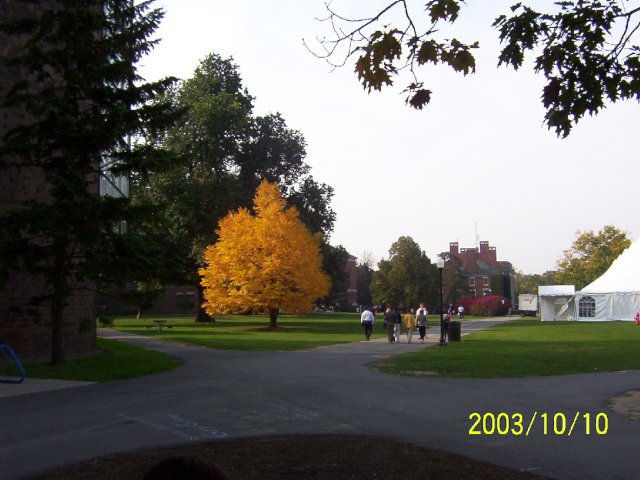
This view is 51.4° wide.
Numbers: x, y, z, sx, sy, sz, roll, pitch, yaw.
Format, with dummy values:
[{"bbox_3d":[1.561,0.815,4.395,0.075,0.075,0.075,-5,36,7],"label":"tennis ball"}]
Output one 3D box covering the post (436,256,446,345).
[{"bbox_3d":[5.414,2.719,29.676,0.400,3.840,0.400,0,-6,0],"label":"post"}]

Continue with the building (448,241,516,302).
[{"bbox_3d":[37.174,8.463,152.906,16.000,16.540,15.000,-1,-6,6],"label":"building"}]

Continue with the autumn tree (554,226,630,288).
[{"bbox_3d":[43.095,4.846,105.030,12.620,14.370,12.000,0,-6,0],"label":"autumn tree"}]

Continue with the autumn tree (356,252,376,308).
[{"bbox_3d":[9.838,9.030,139.788,5.500,12.850,5.500,0,-6,0],"label":"autumn tree"}]

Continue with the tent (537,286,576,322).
[{"bbox_3d":[24.602,6.677,69.179,3.700,3.700,3.600,0,-6,3],"label":"tent"}]

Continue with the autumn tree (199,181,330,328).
[{"bbox_3d":[-4.071,1.075,49.633,9.740,11.020,9.500,0,-6,0],"label":"autumn tree"}]

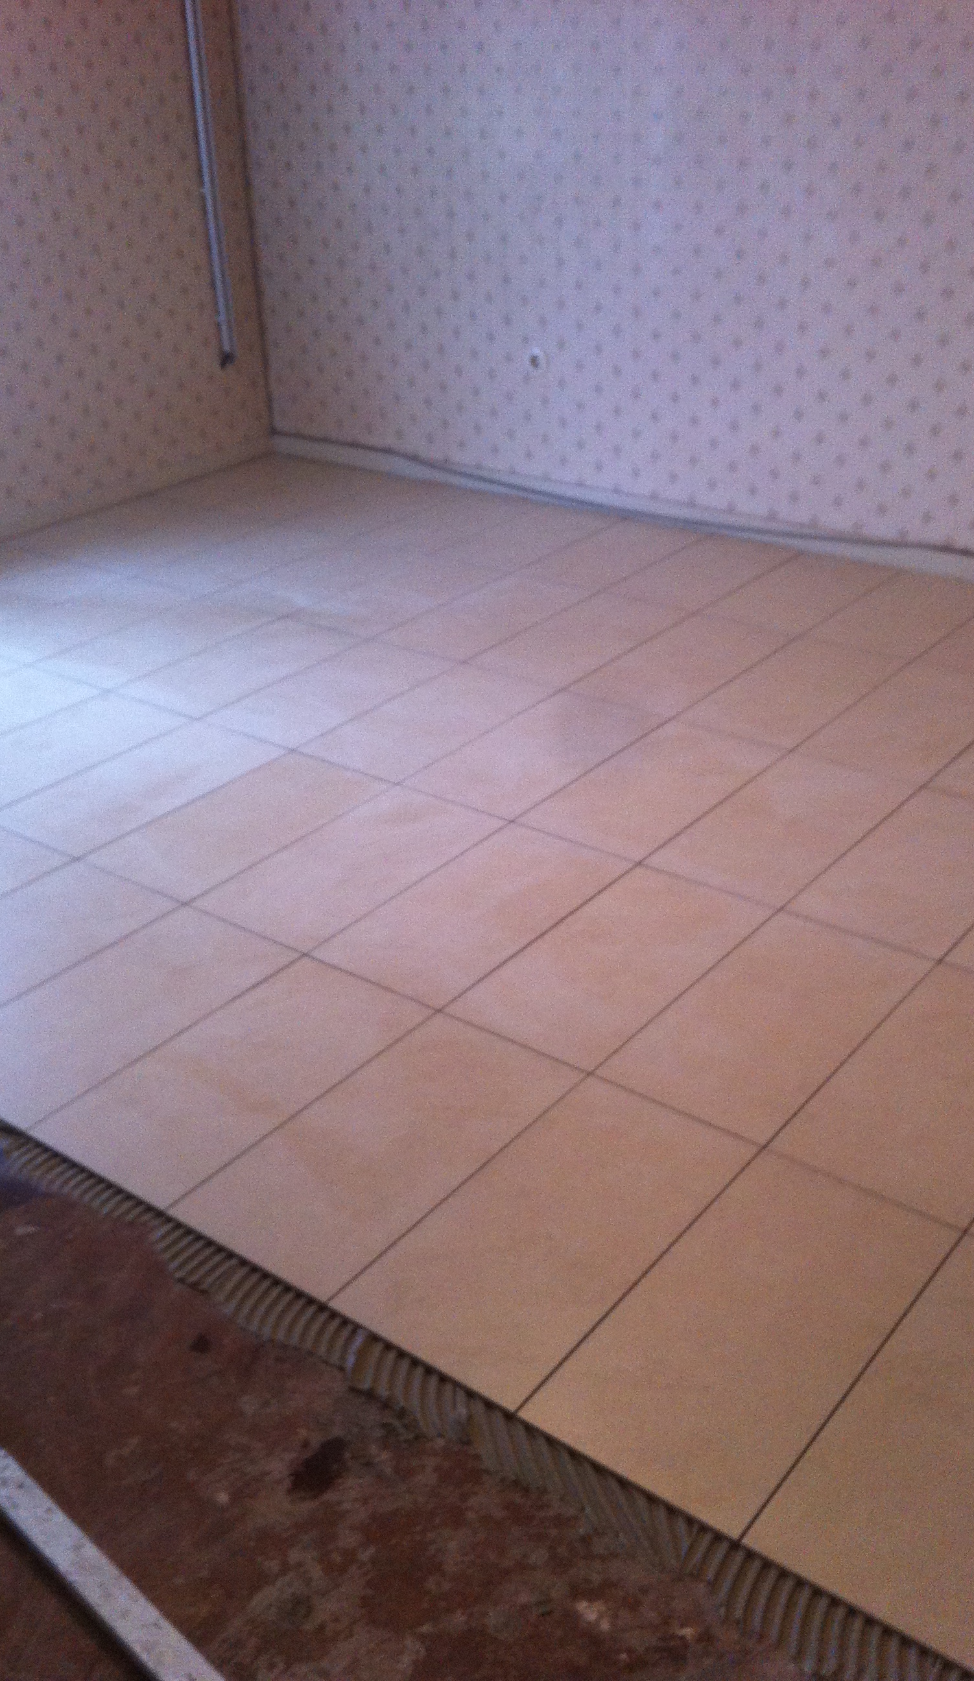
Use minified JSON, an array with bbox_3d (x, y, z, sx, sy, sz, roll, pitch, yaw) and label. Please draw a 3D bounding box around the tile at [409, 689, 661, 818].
[{"bbox_3d":[0.120,-0.190,3.689,0.300,0.010,0.600,19,34,33],"label":"tile"}]

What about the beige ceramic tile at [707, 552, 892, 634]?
[{"bbox_3d":[0.848,-0.656,4.506,0.300,0.010,0.570,19,34,33],"label":"beige ceramic tile"}]

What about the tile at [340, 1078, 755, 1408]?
[{"bbox_3d":[0.097,0.527,2.347,0.300,0.010,0.600,19,34,33],"label":"tile"}]

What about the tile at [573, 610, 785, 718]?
[{"bbox_3d":[0.487,-0.425,4.098,0.300,0.010,0.600,19,34,33],"label":"tile"}]

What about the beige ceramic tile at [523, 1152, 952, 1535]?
[{"bbox_3d":[0.335,0.601,2.134,0.300,0.010,0.600,18,34,33],"label":"beige ceramic tile"}]

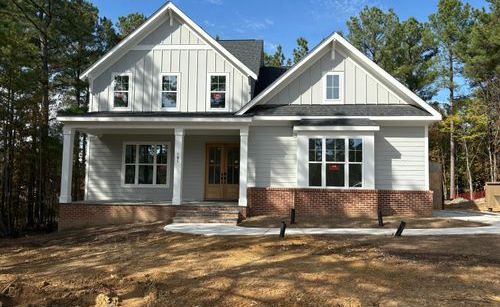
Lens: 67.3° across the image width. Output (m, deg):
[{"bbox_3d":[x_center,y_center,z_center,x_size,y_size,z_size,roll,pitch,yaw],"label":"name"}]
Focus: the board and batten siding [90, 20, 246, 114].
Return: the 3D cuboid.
[{"bbox_3d":[-3.621,-3.962,16.850,7.347,4.297,0.200,1,-4,3],"label":"board and batten siding"}]

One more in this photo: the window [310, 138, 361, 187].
[{"bbox_3d":[3.059,0.341,13.452,1.912,1.804,0.140,1,-4,3],"label":"window"}]

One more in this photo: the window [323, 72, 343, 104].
[{"bbox_3d":[3.152,-2.473,14.044,0.758,1.140,0.120,1,-4,3],"label":"window"}]

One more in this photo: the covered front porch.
[{"bbox_3d":[-3.634,0.420,15.254,7.448,3.339,2.500,1,-4,3],"label":"covered front porch"}]

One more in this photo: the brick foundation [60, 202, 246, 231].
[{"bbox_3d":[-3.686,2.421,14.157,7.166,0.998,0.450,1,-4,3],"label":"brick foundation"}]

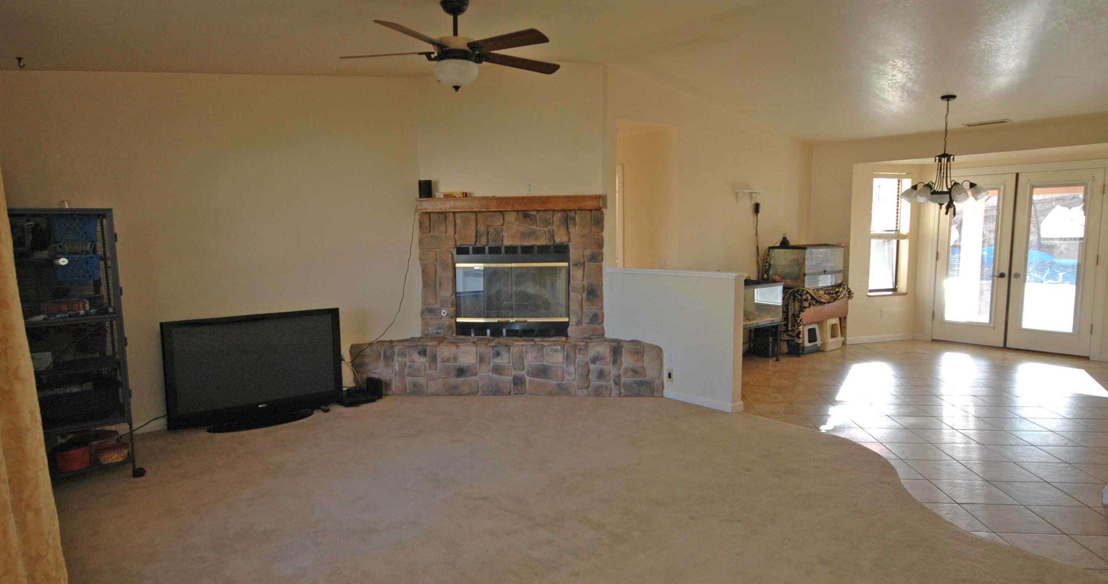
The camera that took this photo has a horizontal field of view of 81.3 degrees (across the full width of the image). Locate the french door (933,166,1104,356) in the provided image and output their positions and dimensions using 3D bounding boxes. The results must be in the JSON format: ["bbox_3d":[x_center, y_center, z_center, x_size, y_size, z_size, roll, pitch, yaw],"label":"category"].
[{"bbox_3d":[5.229,-0.344,7.388,0.080,2.002,1.540,-6,8,-41],"label":"french door"}]

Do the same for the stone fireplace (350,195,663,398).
[{"bbox_3d":[-0.423,0.024,5.737,2.715,1.720,0.480,0,6,4],"label":"stone fireplace"}]

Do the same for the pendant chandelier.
[{"bbox_3d":[3.504,-1.226,5.791,0.660,1.050,0.660,0,6,4],"label":"pendant chandelier"}]

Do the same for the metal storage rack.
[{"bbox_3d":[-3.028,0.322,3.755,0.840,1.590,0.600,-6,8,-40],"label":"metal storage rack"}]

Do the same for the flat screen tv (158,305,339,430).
[{"bbox_3d":[-2.229,0.583,4.887,1.234,0.821,0.270,-5,7,-37],"label":"flat screen tv"}]

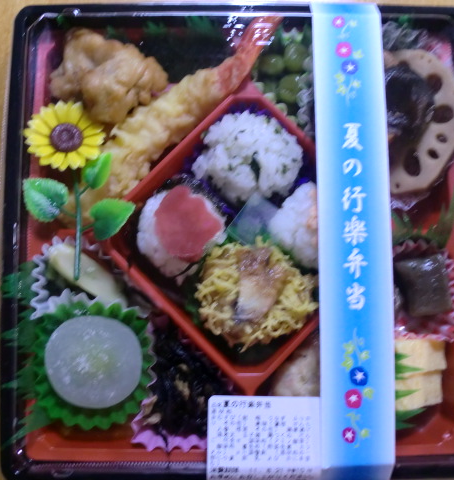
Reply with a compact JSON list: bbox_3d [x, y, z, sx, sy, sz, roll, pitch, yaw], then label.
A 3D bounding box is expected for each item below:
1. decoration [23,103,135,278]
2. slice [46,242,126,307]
[{"bbox_3d":[-0.073,-0.024,0.319,0.055,0.018,0.088,-2,83,0],"label":"decoration"},{"bbox_3d":[-0.069,0.018,0.324,0.050,0.010,0.017,43,85,5],"label":"slice"}]

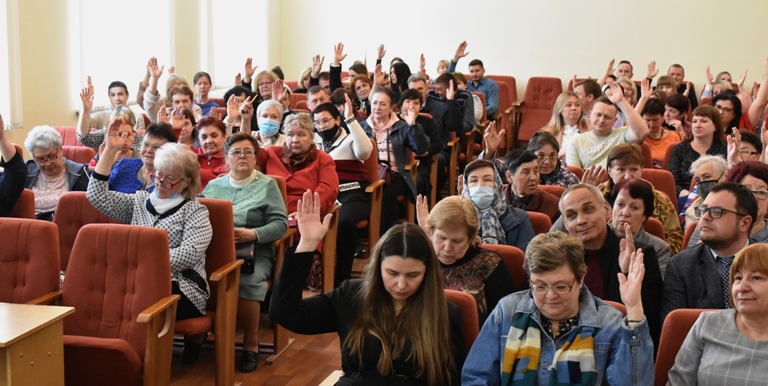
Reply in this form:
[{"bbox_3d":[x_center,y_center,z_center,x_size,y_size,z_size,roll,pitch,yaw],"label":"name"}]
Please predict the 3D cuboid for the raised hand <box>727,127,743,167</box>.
[{"bbox_3d":[1.890,-0.248,6.900,0.085,0.190,0.070,7,10,21],"label":"raised hand"}]

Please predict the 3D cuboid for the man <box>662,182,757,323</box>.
[{"bbox_3d":[1.296,0.618,4.942,0.570,1.280,0.750,3,9,14],"label":"man"}]

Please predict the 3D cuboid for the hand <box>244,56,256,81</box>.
[{"bbox_3d":[-1.253,-1.160,11.970,0.103,0.192,0.054,5,10,11],"label":"hand"}]

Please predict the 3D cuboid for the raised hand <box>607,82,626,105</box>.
[{"bbox_3d":[1.556,-0.675,8.600,0.110,0.170,0.070,-10,9,6],"label":"raised hand"}]

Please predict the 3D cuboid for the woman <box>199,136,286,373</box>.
[{"bbox_3d":[-0.787,0.301,6.974,0.542,1.216,0.670,2,9,11],"label":"woman"}]

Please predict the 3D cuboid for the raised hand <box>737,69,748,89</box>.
[{"bbox_3d":[3.289,-1.046,11.744,0.059,0.187,0.089,10,20,-46],"label":"raised hand"}]

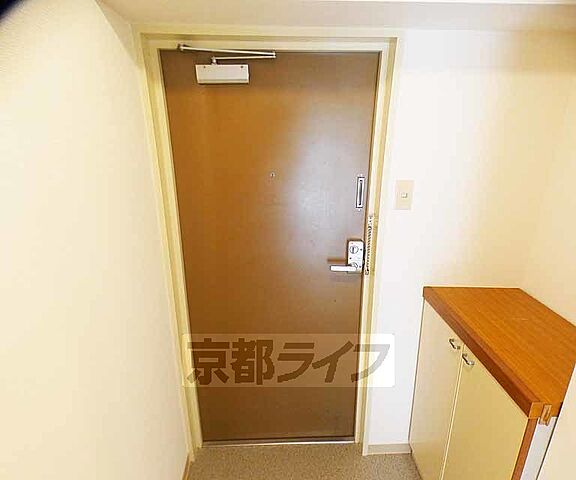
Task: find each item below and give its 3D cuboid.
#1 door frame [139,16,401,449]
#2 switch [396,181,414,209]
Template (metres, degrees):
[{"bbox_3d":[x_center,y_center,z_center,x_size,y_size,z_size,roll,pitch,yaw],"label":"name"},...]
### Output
[{"bbox_3d":[-0.055,0.194,1.595,0.936,2.002,0.126,-1,18,-2],"label":"door frame"},{"bbox_3d":[0.472,-0.181,1.404,0.070,0.120,0.012,-1,18,-1],"label":"switch"}]

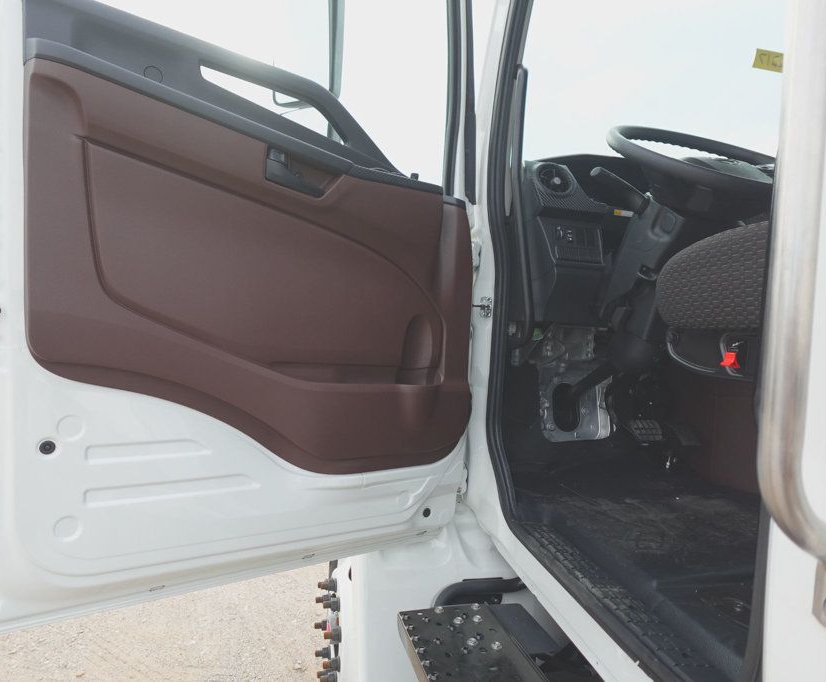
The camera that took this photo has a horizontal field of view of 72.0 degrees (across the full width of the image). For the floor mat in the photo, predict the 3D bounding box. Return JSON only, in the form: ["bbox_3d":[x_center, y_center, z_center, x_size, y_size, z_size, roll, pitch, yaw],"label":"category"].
[{"bbox_3d":[0.499,0.349,1.069,0.620,0.070,1.000,3,3,-12],"label":"floor mat"}]

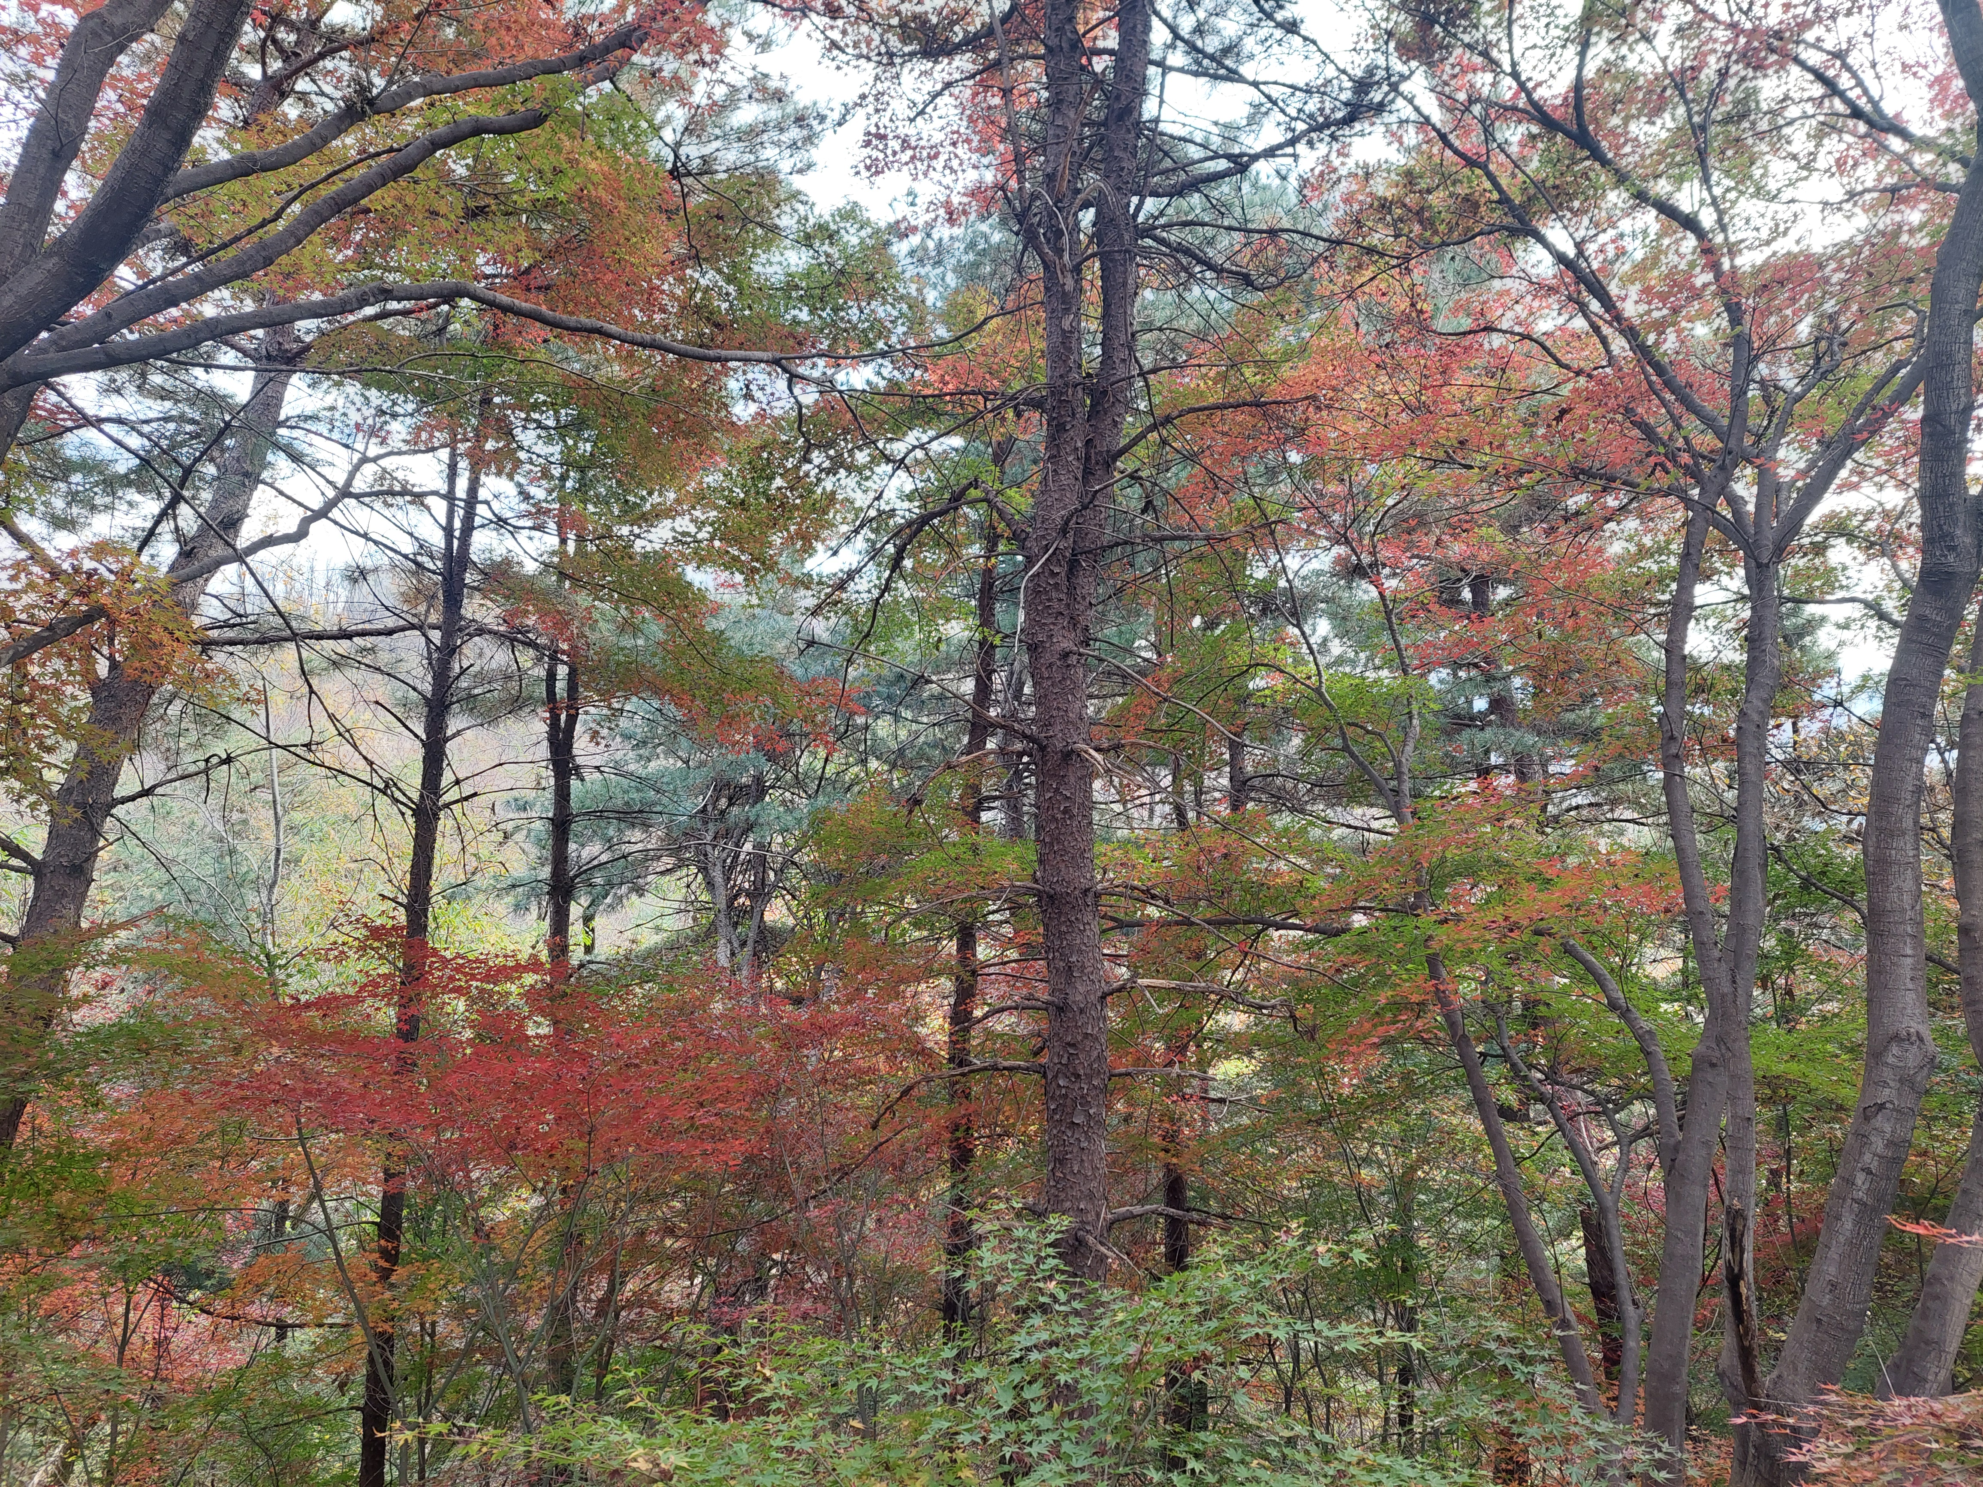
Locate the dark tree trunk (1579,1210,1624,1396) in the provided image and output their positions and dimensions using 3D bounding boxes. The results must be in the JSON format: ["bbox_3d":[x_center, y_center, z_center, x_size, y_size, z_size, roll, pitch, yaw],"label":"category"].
[{"bbox_3d":[3.096,2.816,7.200,0.170,0.970,0.170,-5,-7,0],"label":"dark tree trunk"}]

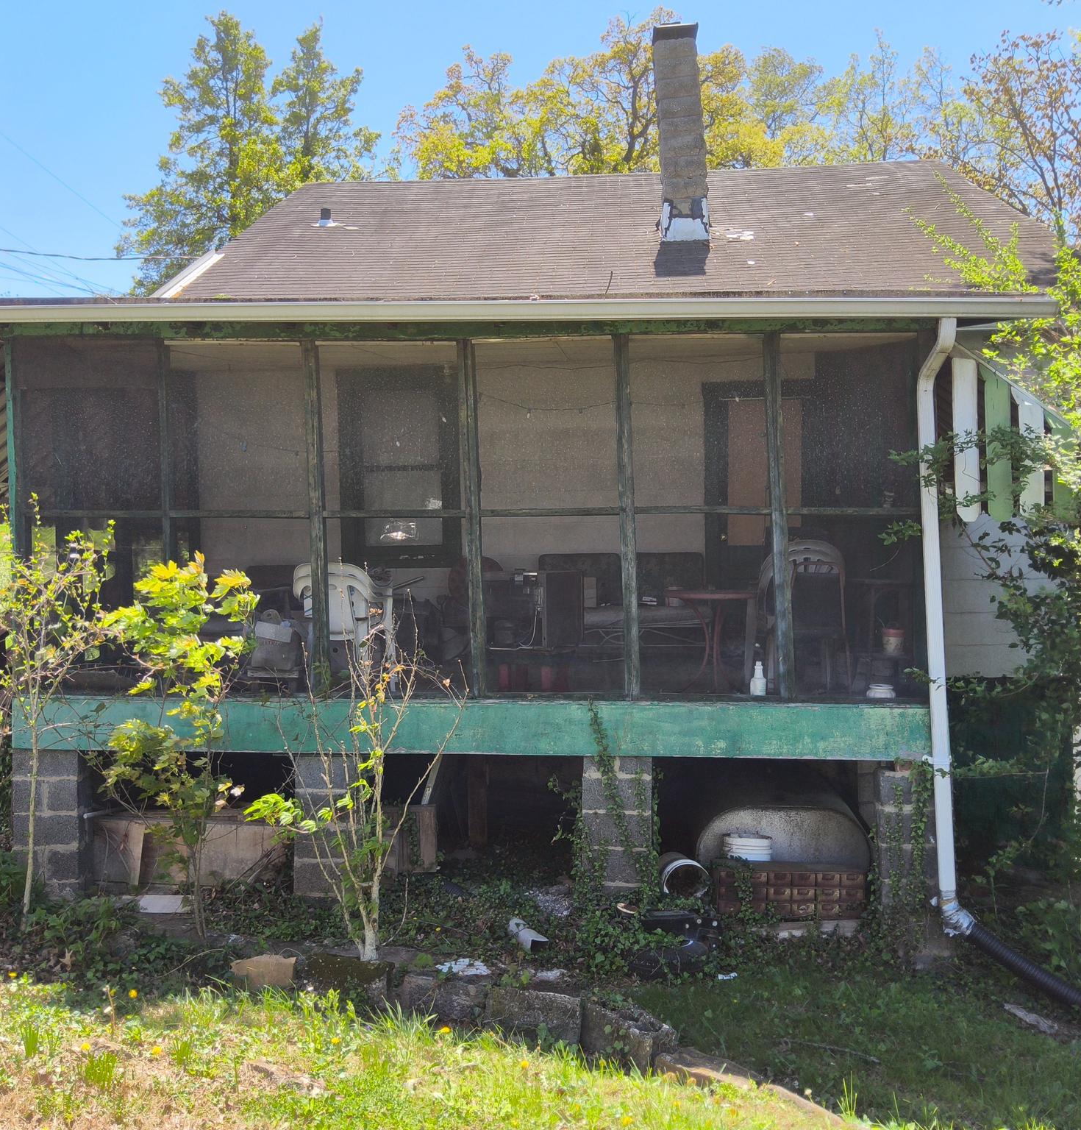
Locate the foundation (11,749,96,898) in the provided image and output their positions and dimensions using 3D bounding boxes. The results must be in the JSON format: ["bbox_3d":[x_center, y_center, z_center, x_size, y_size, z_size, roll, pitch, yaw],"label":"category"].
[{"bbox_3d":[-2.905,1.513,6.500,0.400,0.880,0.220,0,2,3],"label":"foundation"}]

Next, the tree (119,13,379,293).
[{"bbox_3d":[-6.800,-6.700,26.000,6.600,12.600,6.400,0,2,3],"label":"tree"}]

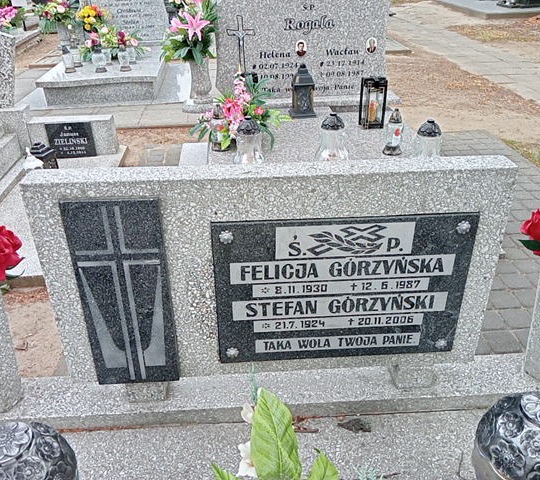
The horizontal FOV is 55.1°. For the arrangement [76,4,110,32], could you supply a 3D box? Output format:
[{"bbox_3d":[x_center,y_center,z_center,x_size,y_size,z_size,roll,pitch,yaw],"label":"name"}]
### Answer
[{"bbox_3d":[-1.619,-2.032,4.749,0.310,0.235,0.270,-2,29,-4],"label":"arrangement"}]

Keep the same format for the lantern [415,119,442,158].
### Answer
[{"bbox_3d":[0.810,-0.476,2.578,0.155,0.260,0.155,-2,29,-4],"label":"lantern"}]

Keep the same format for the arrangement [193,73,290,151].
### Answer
[{"bbox_3d":[-0.163,-0.719,2.842,0.490,0.390,0.330,-2,29,-3],"label":"arrangement"}]

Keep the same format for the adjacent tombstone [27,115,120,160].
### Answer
[{"bbox_3d":[-1.080,-0.573,2.874,0.445,0.200,0.110,-2,29,-4],"label":"adjacent tombstone"}]

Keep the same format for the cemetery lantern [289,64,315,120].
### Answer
[{"bbox_3d":[0.217,-0.977,3.391,0.180,0.315,0.170,-2,29,-3],"label":"cemetery lantern"}]

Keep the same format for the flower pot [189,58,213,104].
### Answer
[{"bbox_3d":[-0.492,-1.127,3.662,0.160,0.315,0.160,-2,29,-3],"label":"flower pot"}]

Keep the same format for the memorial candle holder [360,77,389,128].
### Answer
[{"bbox_3d":[0.640,-0.849,3.217,0.105,0.295,0.105,-6,29,-11],"label":"memorial candle holder"}]

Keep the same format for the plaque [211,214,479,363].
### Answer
[{"bbox_3d":[0.173,0.123,1.241,0.600,0.400,0.022,-2,28,-4],"label":"plaque"}]

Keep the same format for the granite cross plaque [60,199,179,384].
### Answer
[{"bbox_3d":[-0.327,0.136,1.186,0.199,0.496,0.020,-2,29,-3],"label":"granite cross plaque"}]

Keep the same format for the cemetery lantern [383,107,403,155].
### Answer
[{"bbox_3d":[0.654,-0.576,2.732,0.097,0.235,0.097,-2,29,-3],"label":"cemetery lantern"}]

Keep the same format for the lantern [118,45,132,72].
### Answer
[{"bbox_3d":[-1.183,-1.480,4.204,0.095,0.200,0.095,-2,29,-3],"label":"lantern"}]

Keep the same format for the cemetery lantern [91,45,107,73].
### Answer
[{"bbox_3d":[-1.358,-1.444,4.094,0.125,0.200,0.125,-2,29,-4],"label":"cemetery lantern"}]

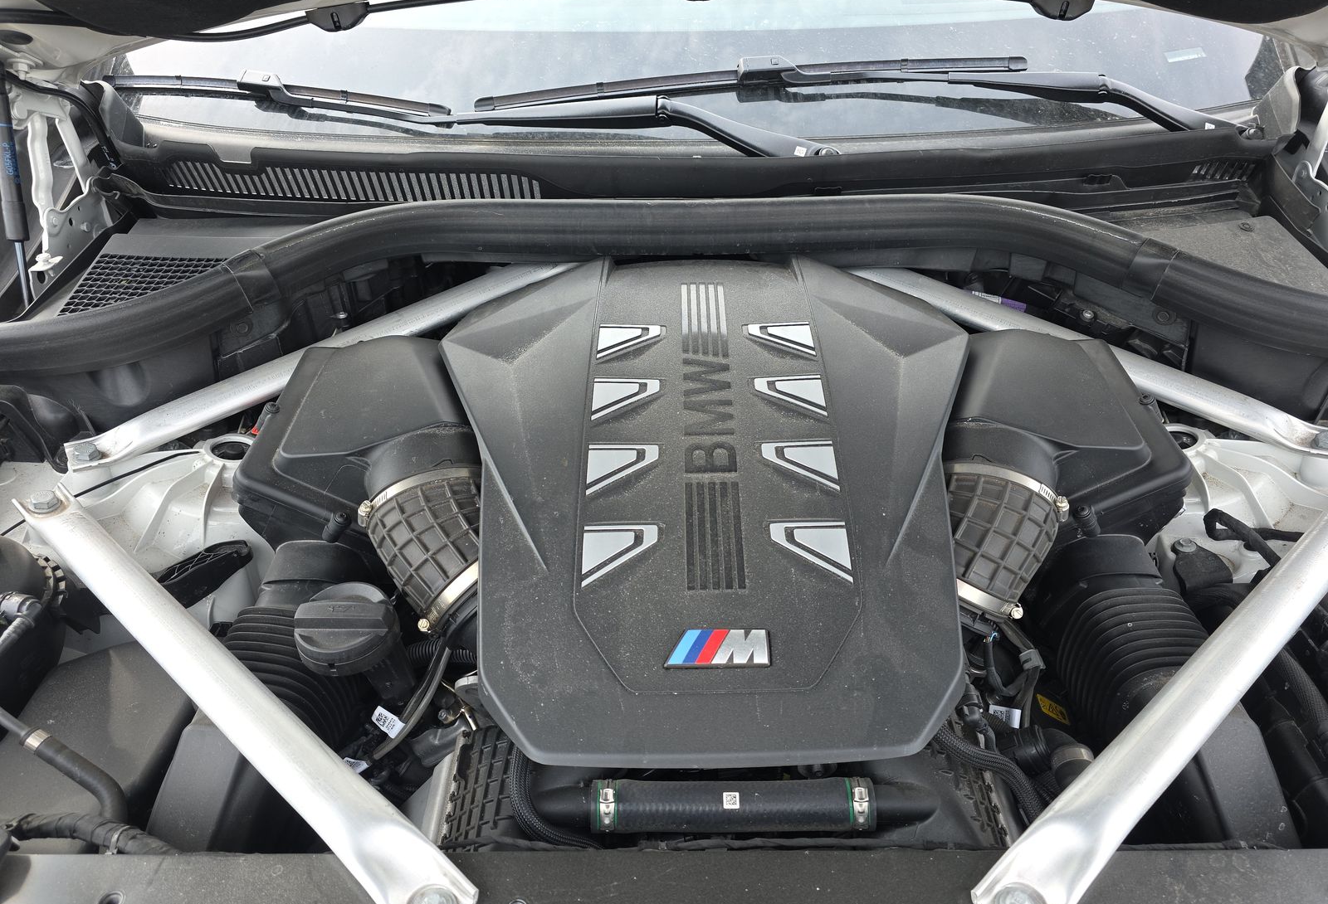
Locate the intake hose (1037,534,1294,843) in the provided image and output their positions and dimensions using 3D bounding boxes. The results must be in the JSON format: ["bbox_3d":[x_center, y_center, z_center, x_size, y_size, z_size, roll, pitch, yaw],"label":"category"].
[{"bbox_3d":[0.400,0.218,0.750,0.165,0.180,0.260,0,39,0],"label":"intake hose"}]

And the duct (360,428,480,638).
[{"bbox_3d":[-0.203,0.070,0.775,0.110,0.110,0.165,-20,62,-27],"label":"duct"}]

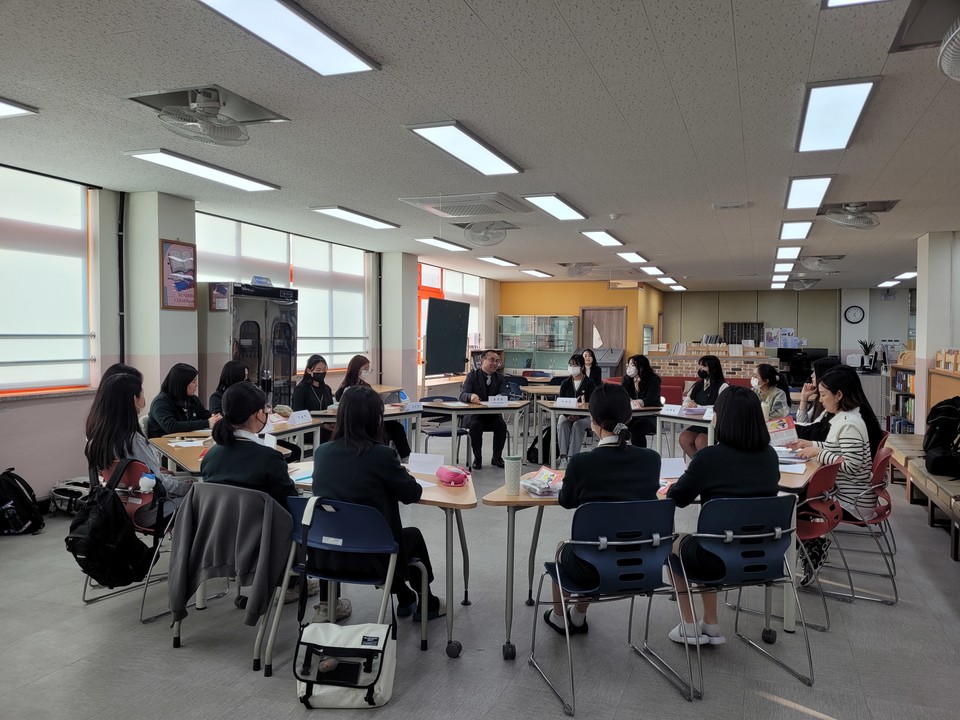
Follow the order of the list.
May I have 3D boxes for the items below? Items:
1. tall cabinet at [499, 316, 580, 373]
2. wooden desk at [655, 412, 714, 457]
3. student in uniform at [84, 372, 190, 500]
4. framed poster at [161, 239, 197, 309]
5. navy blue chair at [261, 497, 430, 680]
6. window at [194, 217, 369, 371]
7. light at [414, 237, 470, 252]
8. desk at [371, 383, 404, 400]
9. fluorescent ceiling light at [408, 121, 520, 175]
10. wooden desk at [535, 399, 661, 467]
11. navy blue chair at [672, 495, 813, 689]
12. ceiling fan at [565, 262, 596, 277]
[{"bbox_3d":[1.252,0.028,15.561,1.662,1.930,0.400,1,2,21],"label":"tall cabinet"},{"bbox_3d":[2.177,0.885,6.944,0.640,0.700,1.450,-1,2,-29],"label":"wooden desk"},{"bbox_3d":[-1.785,0.677,3.932,0.680,1.200,0.460,-1,2,-45],"label":"student in uniform"},{"bbox_3d":[-2.716,-0.756,6.513,0.025,0.603,0.435,1,2,21],"label":"framed poster"},{"bbox_3d":[-0.561,0.917,3.108,0.480,0.790,0.520,1,2,19],"label":"navy blue chair"},{"bbox_3d":[-2.249,-0.676,8.698,0.120,1.640,3.450,1,2,21],"label":"window"},{"bbox_3d":[-0.470,-1.513,9.416,0.320,0.060,1.280,1,2,21],"label":"light"},{"bbox_3d":[-1.594,0.775,9.926,0.620,0.710,1.300,1,2,21],"label":"desk"},{"bbox_3d":[-0.051,-1.357,4.694,0.310,0.045,1.235,2,2,21],"label":"fluorescent ceiling light"},{"bbox_3d":[1.203,0.843,7.489,1.400,0.710,0.680,1,2,18],"label":"wooden desk"},{"bbox_3d":[1.064,0.931,3.143,0.530,0.790,0.550,0,2,-14],"label":"navy blue chair"},{"bbox_3d":[1.671,-1.515,12.109,0.460,0.280,0.460,1,2,21],"label":"ceiling fan"}]

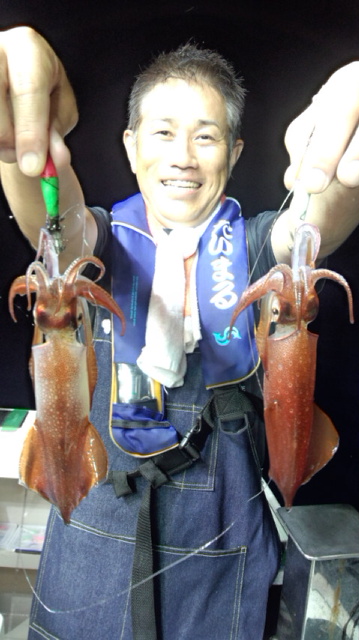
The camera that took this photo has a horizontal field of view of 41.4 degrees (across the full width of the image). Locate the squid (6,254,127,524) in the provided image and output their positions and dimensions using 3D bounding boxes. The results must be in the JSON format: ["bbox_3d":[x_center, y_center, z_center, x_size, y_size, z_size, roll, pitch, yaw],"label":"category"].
[{"bbox_3d":[-0.083,0.056,0.350,0.083,0.203,0.055,-1,10,-7],"label":"squid"}]

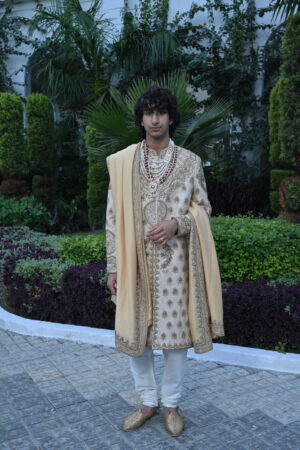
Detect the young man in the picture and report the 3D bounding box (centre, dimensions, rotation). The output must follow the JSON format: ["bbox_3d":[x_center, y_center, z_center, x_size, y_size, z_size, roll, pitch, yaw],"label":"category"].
[{"bbox_3d":[0.081,0.205,2.544,0.615,1.807,0.420,1,7,2],"label":"young man"}]

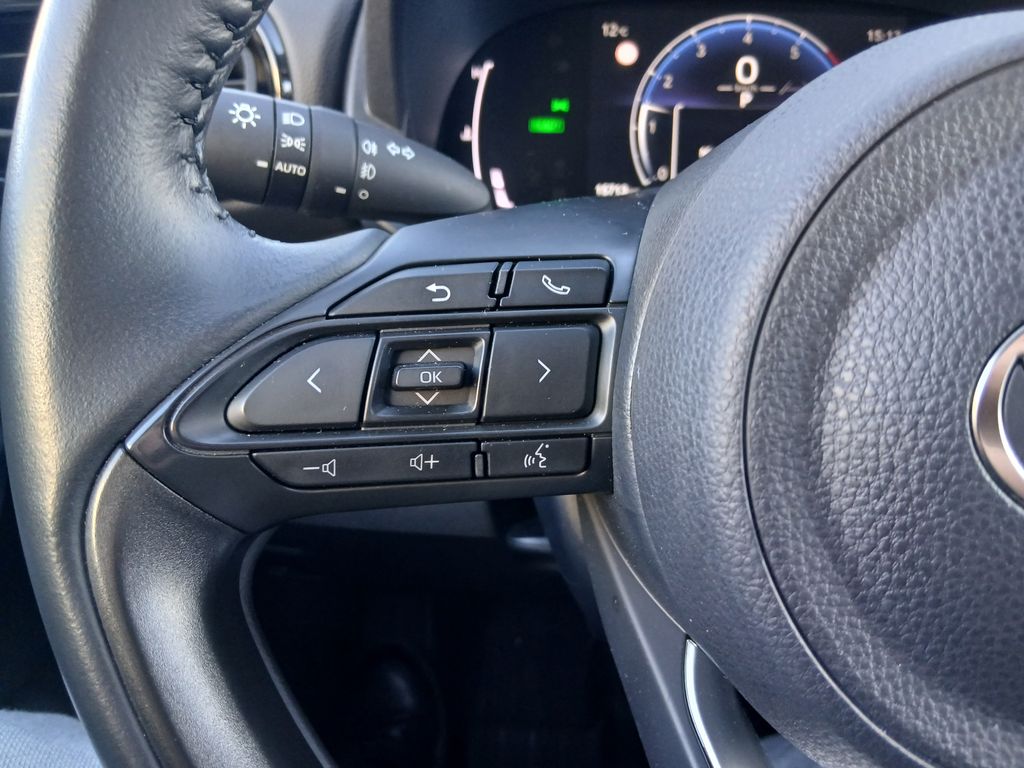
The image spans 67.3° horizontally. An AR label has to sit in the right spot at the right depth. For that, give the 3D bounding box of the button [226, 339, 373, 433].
[{"bbox_3d":[-0.039,0.000,0.145,0.028,0.017,0.008,-2,8,-4],"label":"button"}]

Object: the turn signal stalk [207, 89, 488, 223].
[{"bbox_3d":[-0.042,-0.055,0.199,0.079,0.029,0.028,4,4,-25],"label":"turn signal stalk"}]

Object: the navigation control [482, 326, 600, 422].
[{"bbox_3d":[0.005,-0.003,0.147,0.023,0.017,0.008,-2,8,-4],"label":"navigation control"}]

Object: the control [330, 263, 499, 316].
[{"bbox_3d":[-0.018,-0.018,0.143,0.031,0.009,0.007,-2,8,-4],"label":"control"}]

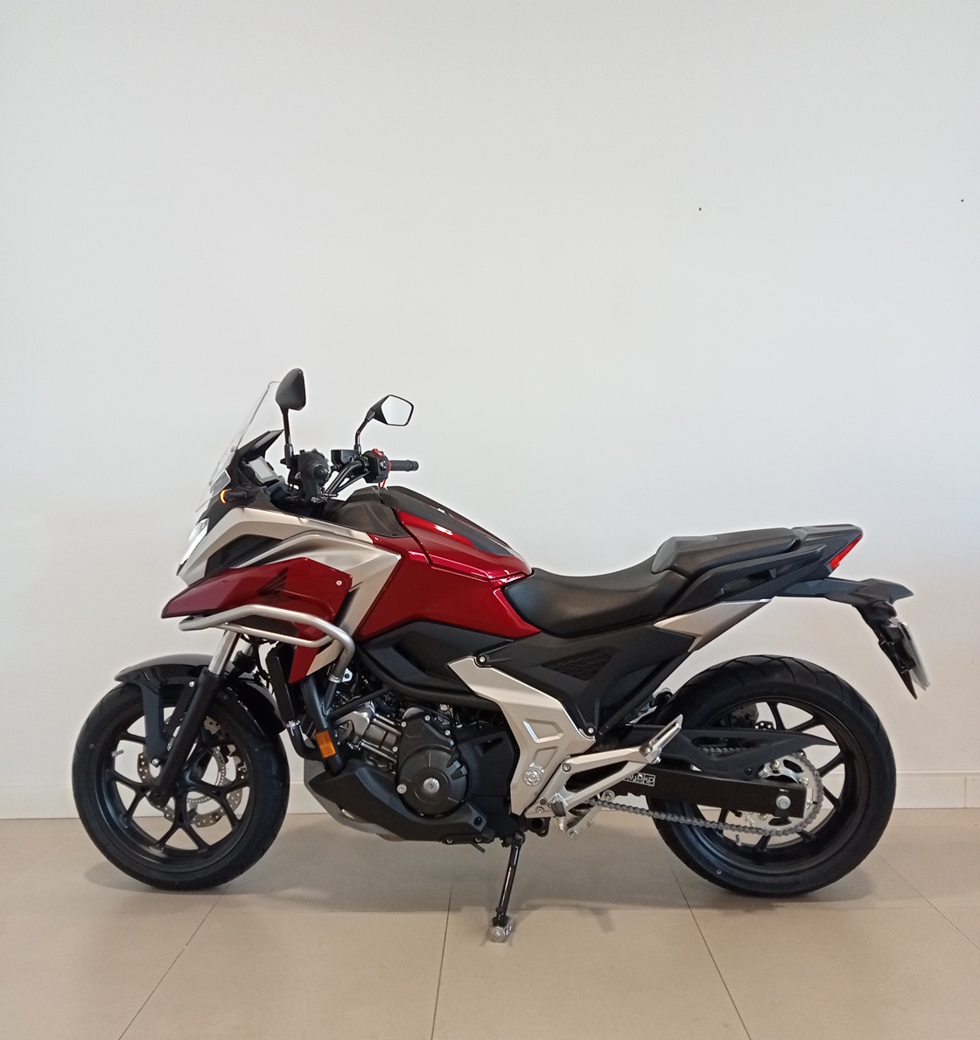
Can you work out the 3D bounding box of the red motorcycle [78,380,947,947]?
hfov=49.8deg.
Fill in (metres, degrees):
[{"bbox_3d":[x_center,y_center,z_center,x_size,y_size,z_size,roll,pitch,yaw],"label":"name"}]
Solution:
[{"bbox_3d":[-0.030,0.309,2.645,2.212,1.335,0.855,-1,1,4],"label":"red motorcycle"}]

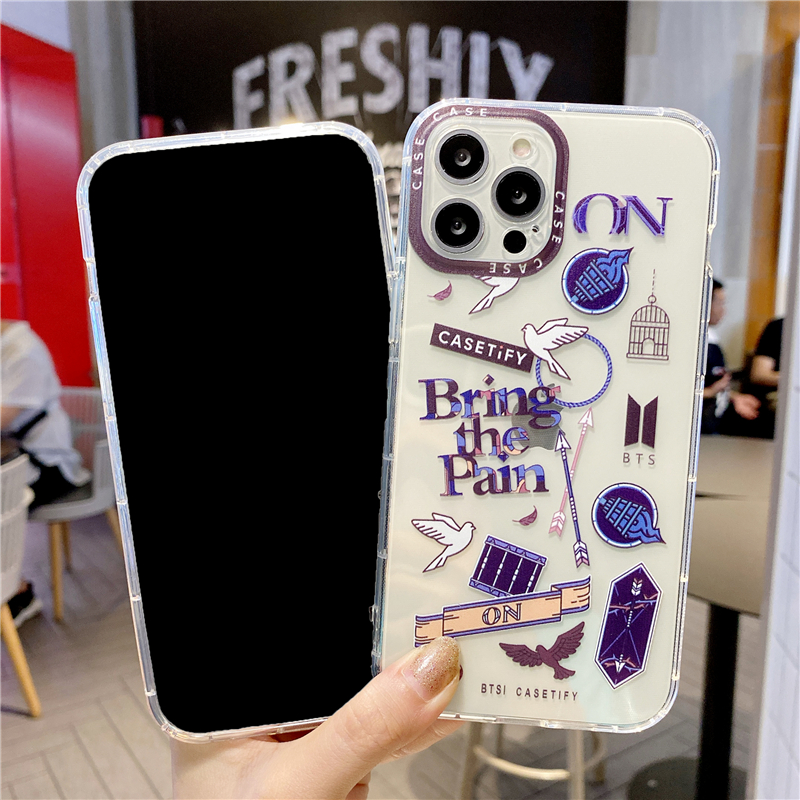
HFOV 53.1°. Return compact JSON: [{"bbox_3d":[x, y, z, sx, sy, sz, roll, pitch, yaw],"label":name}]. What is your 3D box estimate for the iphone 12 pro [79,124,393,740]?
[{"bbox_3d":[-0.037,0.010,0.221,0.077,0.160,0.009,-7,2,-4],"label":"iphone 12 pro"}]

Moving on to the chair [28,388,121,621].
[{"bbox_3d":[-1.335,0.375,3.180,0.550,0.790,0.550,5,10,28],"label":"chair"}]

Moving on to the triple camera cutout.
[{"bbox_3d":[0.023,-0.055,0.208,0.035,0.038,0.005,4,2,5],"label":"triple camera cutout"}]

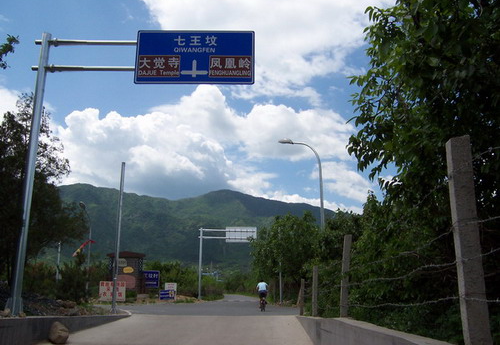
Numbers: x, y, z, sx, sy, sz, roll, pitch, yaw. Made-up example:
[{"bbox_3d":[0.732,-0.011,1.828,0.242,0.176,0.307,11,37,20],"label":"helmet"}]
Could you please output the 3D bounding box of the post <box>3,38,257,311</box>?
[{"bbox_3d":[-2.794,-0.173,11.921,5.797,7.270,0.450,0,-13,0],"label":"post"}]

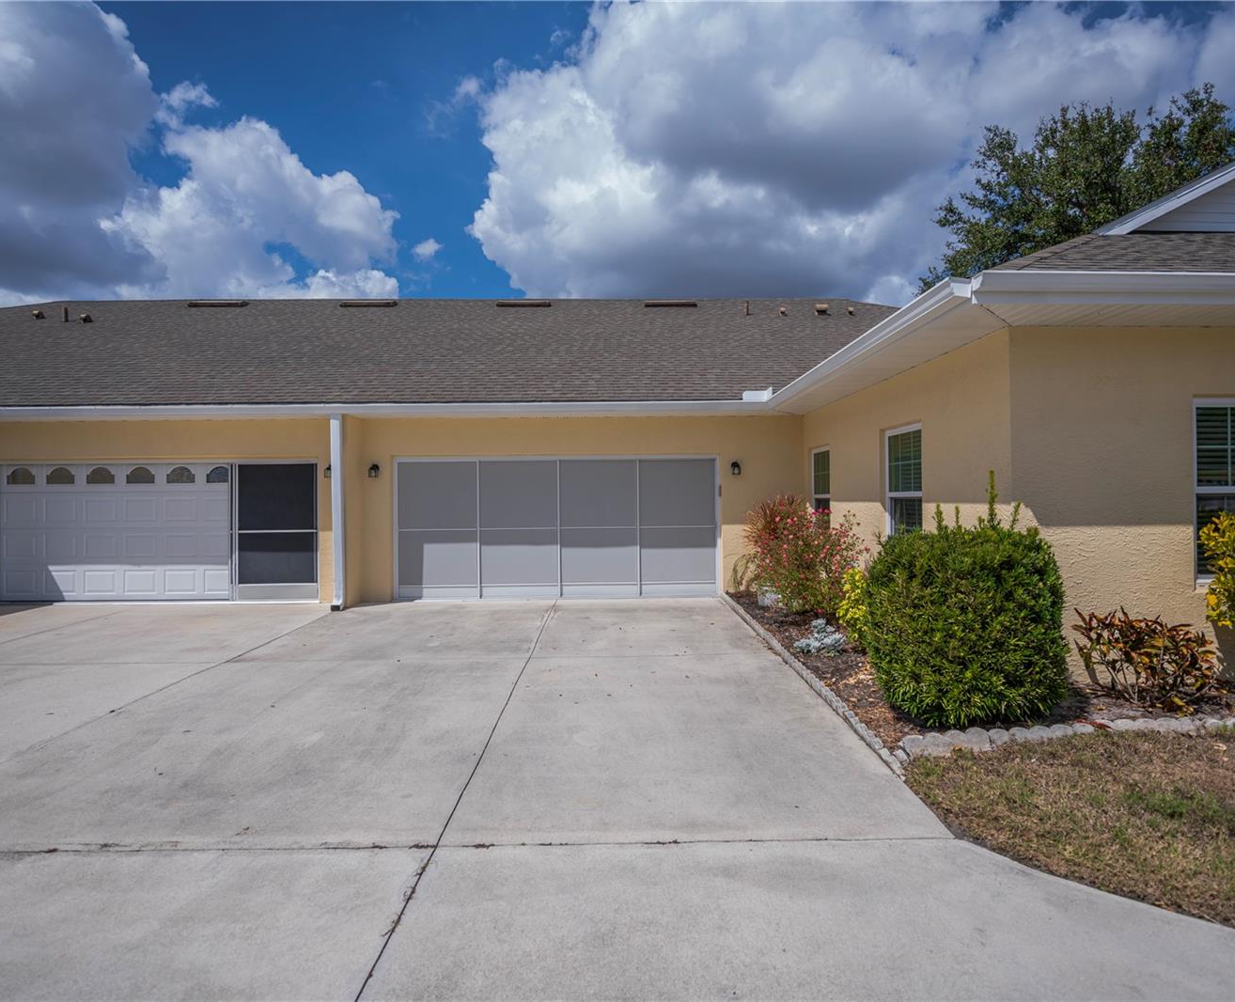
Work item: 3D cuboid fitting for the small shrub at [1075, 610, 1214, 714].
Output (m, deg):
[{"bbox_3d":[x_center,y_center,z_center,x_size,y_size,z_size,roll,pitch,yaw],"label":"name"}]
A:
[{"bbox_3d":[3.760,1.106,4.800,0.900,0.700,0.750,-1,0,-1],"label":"small shrub"}]

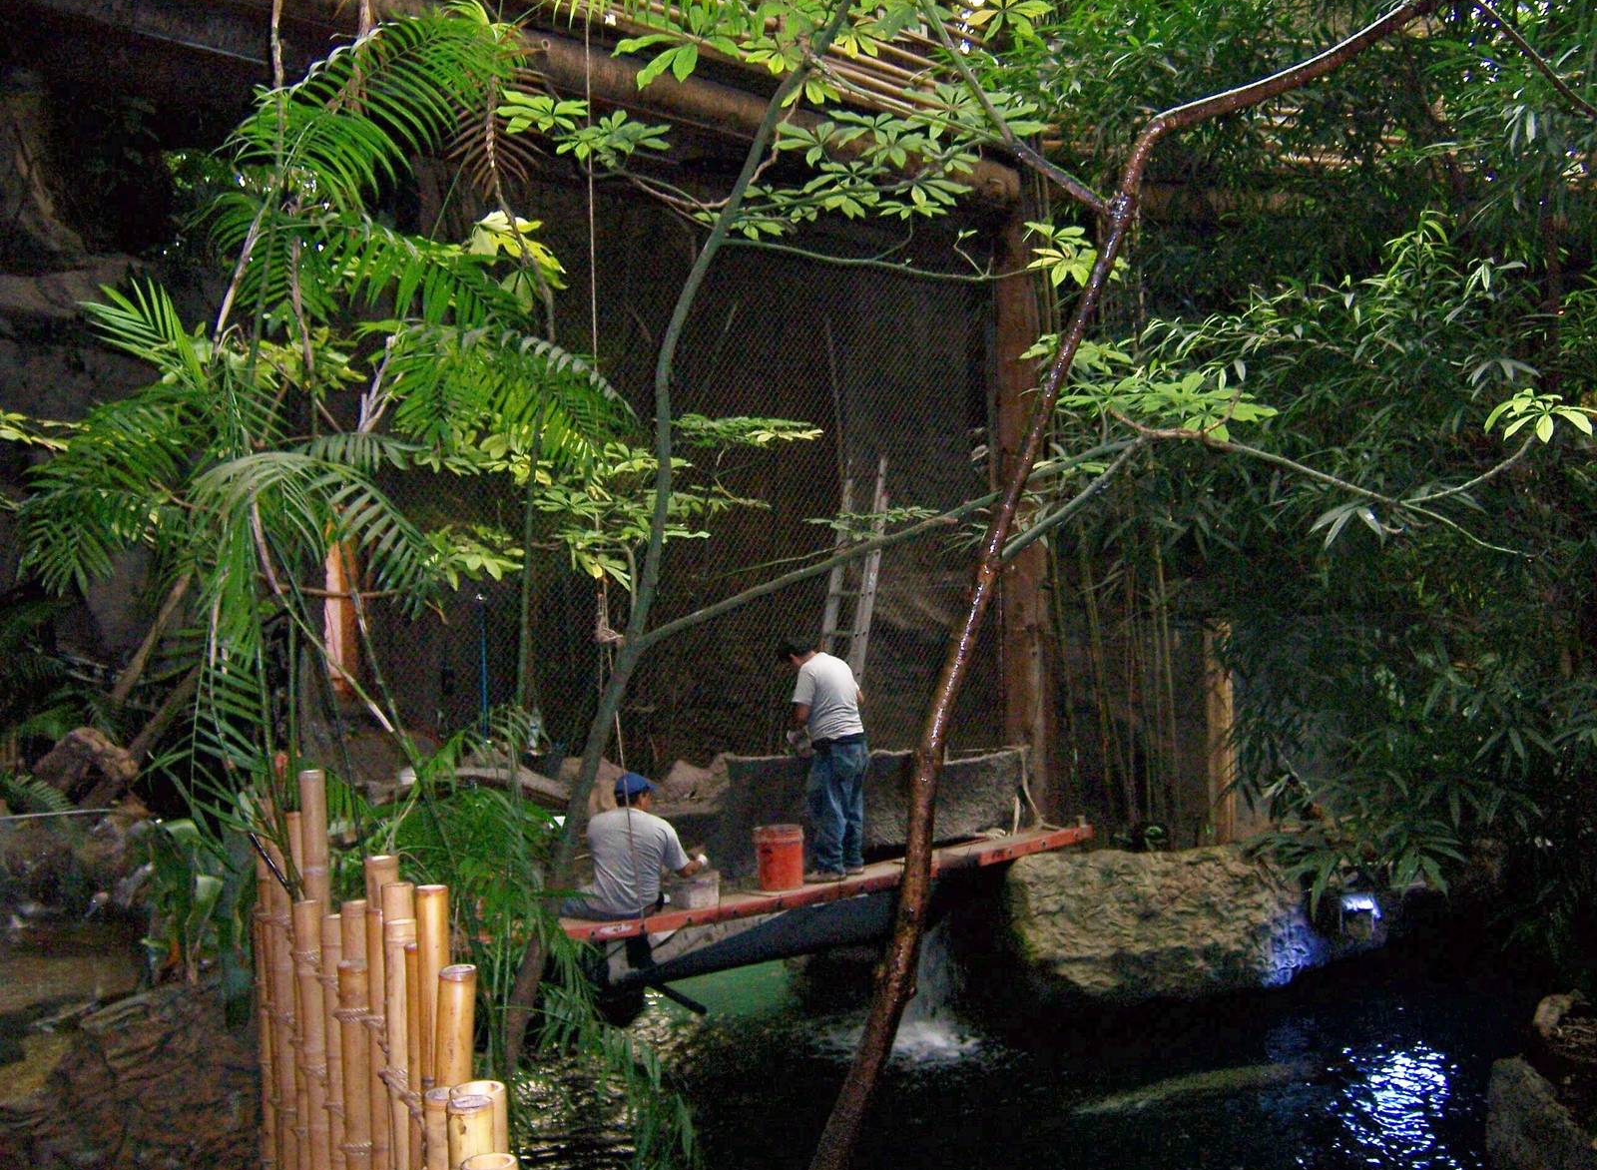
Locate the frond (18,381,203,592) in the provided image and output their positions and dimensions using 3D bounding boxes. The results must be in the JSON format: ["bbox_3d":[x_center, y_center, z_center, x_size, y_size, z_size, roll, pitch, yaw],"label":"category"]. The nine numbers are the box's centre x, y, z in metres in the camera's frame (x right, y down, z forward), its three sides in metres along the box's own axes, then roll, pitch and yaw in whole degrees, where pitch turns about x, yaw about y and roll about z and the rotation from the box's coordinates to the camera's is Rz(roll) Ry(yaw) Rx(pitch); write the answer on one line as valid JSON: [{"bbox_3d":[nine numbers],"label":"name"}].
[{"bbox_3d":[-2.034,-0.293,4.500,0.510,0.590,0.450,-1,2,0],"label":"frond"}]

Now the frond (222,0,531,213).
[{"bbox_3d":[-1.193,-1.344,4.300,0.770,0.560,0.500,-1,2,0],"label":"frond"}]

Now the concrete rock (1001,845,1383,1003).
[{"bbox_3d":[2.767,2.346,10.700,2.500,1.000,1.100,-2,2,-15],"label":"concrete rock"}]

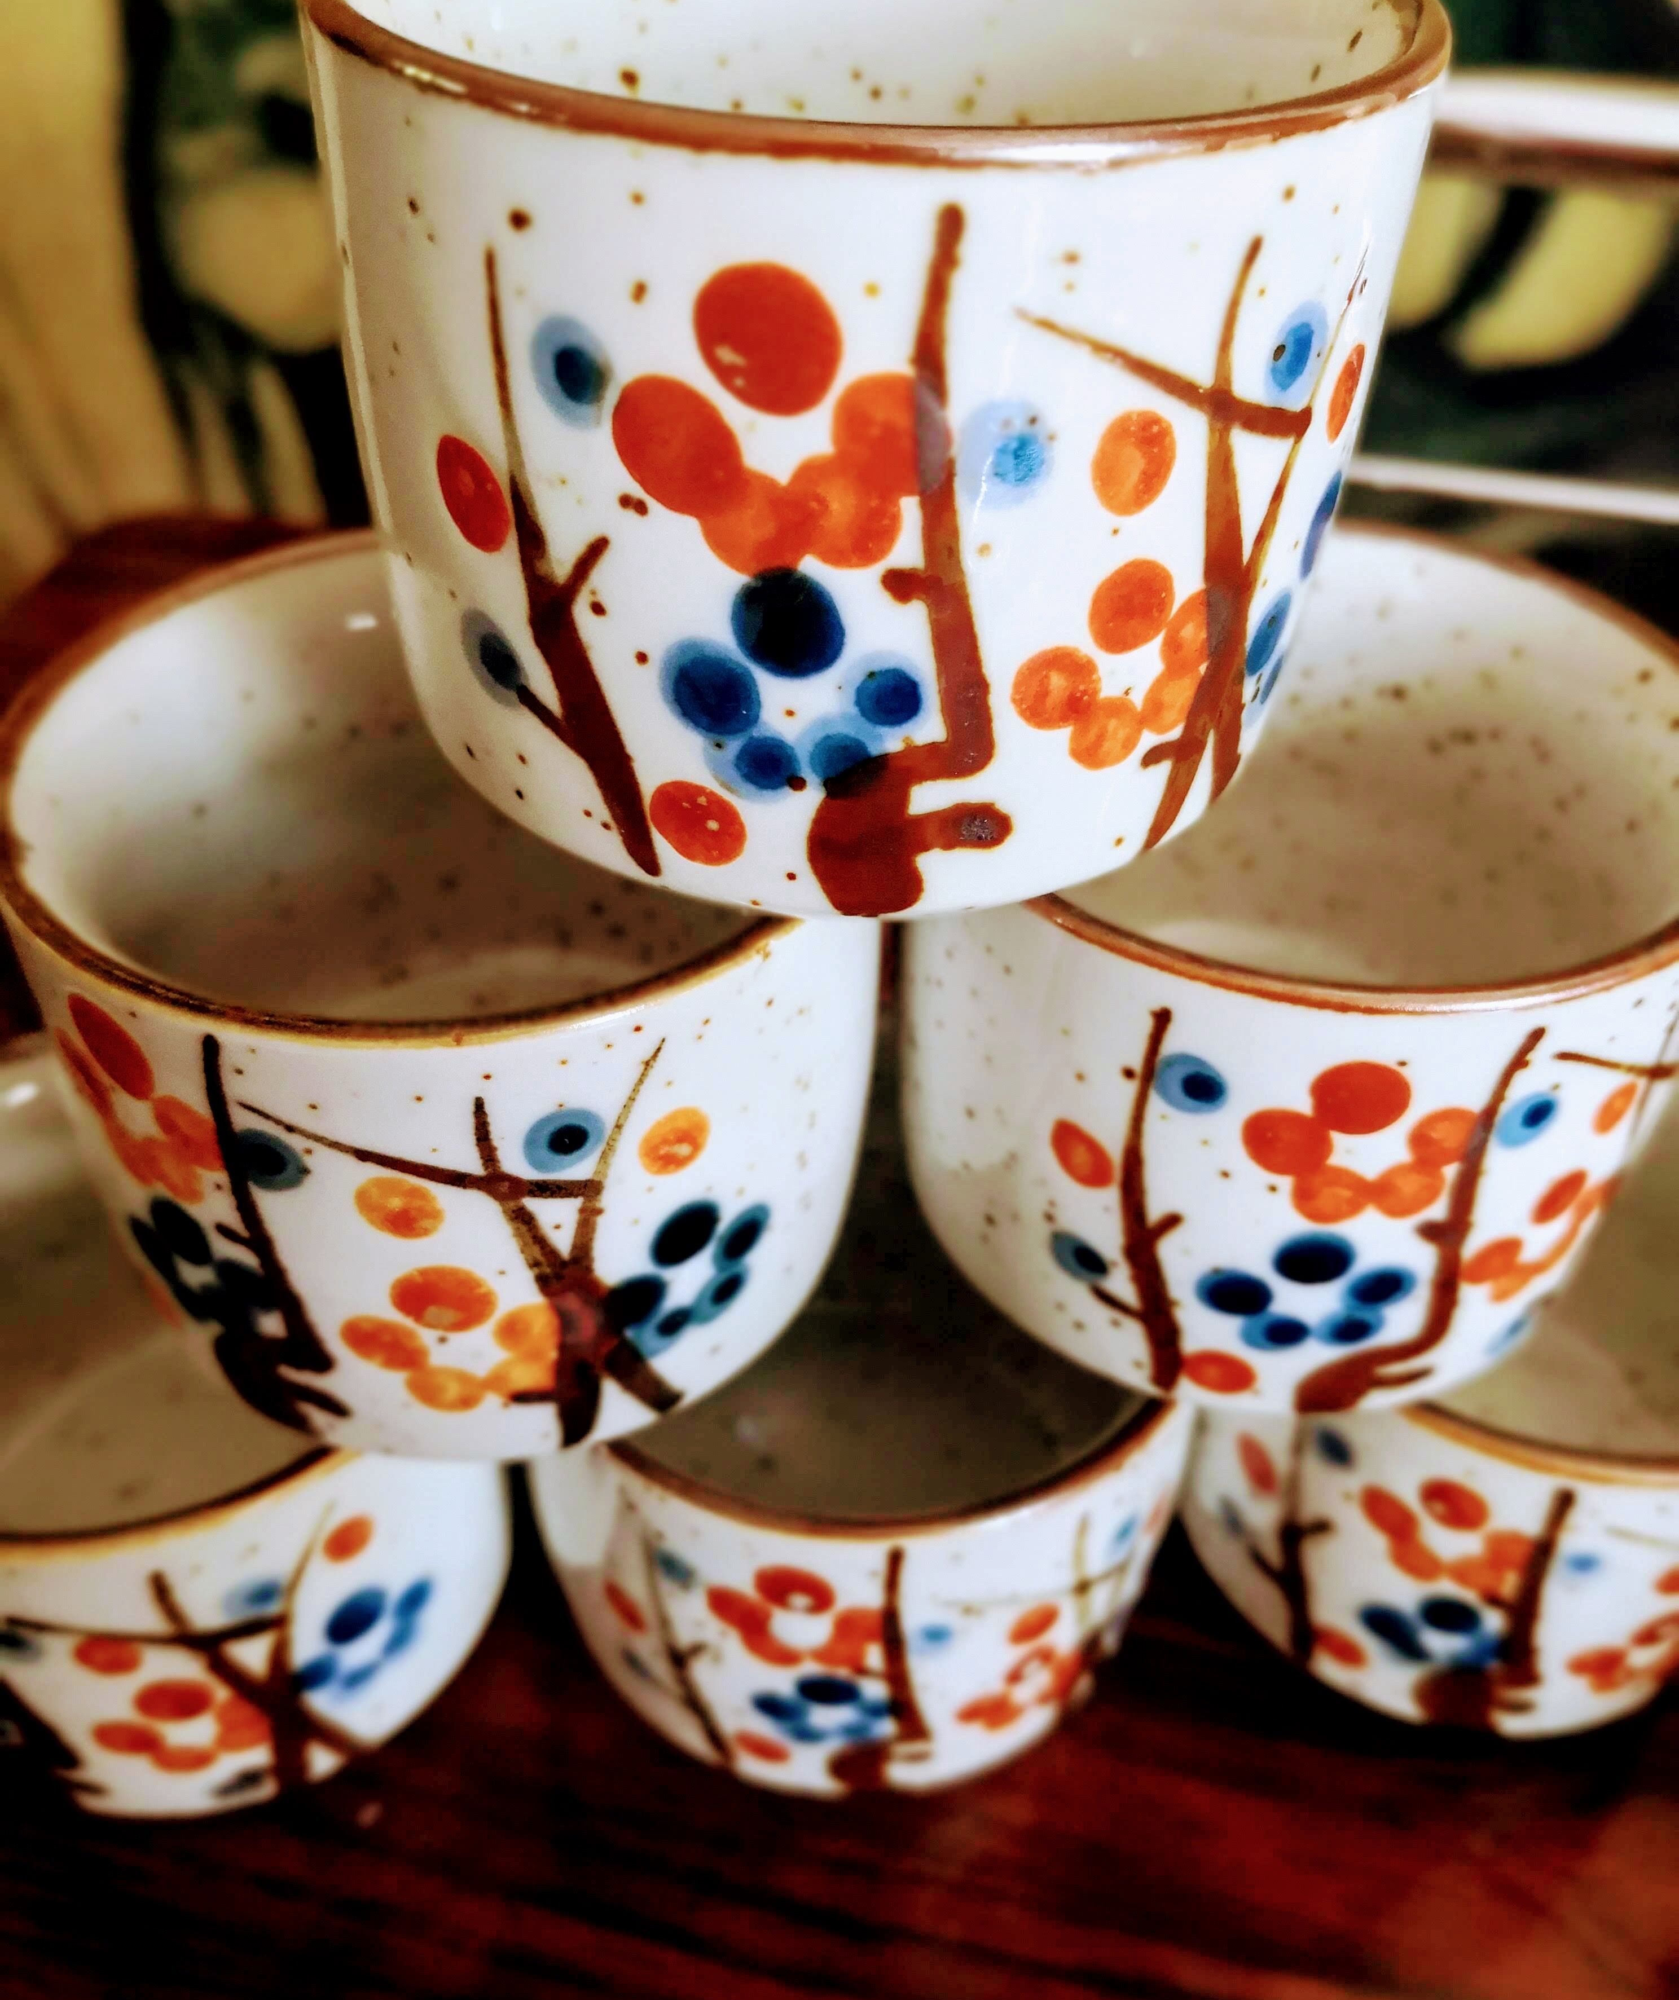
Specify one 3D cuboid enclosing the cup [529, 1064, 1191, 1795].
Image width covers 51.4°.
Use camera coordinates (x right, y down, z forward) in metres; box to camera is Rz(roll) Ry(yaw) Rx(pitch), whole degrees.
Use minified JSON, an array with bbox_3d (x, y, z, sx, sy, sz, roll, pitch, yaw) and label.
[{"bbox_3d":[0.002,0.051,0.220,0.082,0.064,0.082,1,43,-1],"label":"cup"}]

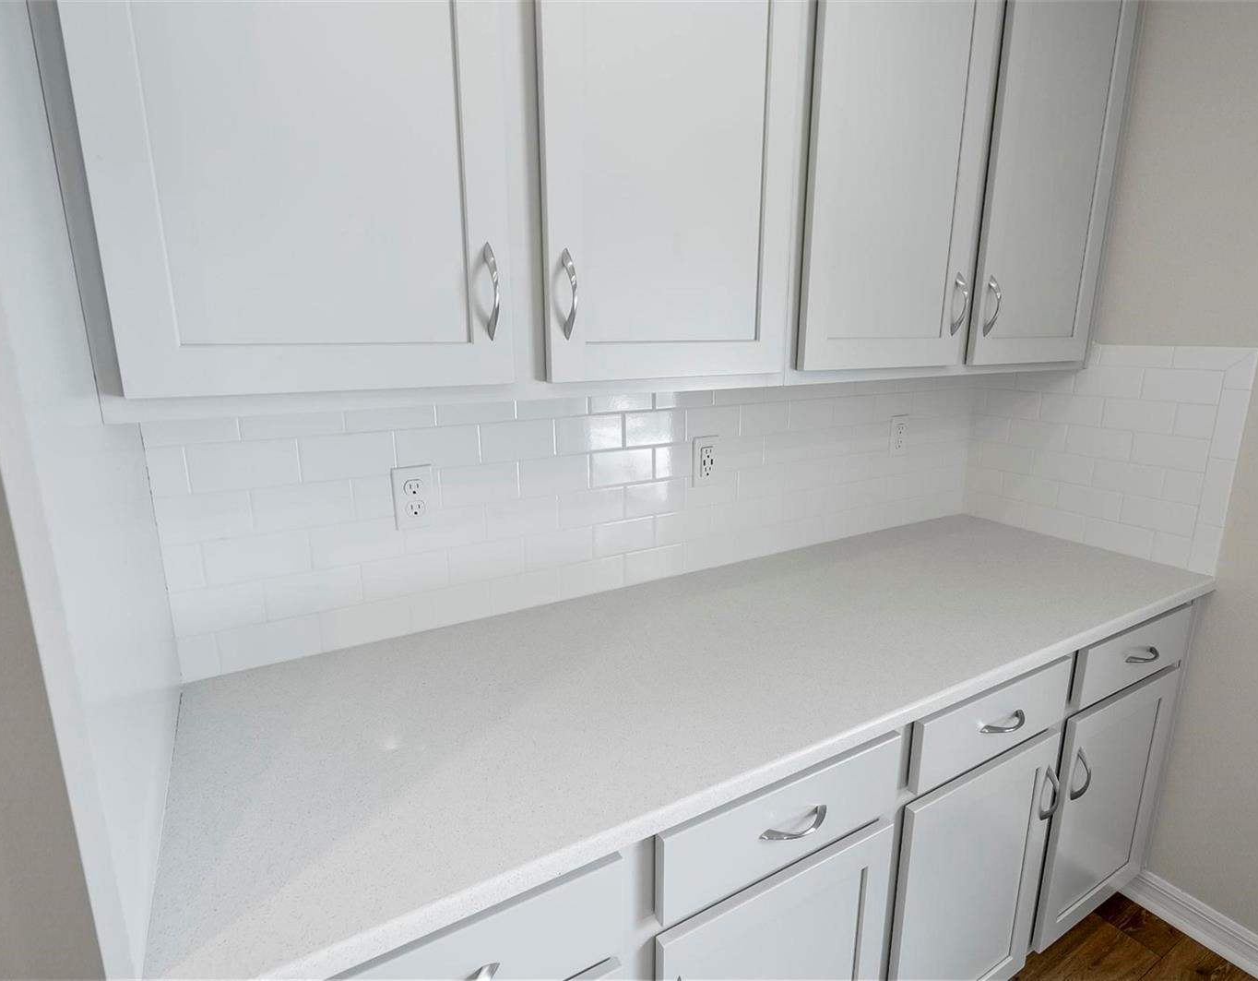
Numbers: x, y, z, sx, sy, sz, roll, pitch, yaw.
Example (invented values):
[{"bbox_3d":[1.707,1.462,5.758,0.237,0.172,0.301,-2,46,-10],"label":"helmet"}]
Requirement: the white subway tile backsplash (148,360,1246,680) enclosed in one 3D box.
[{"bbox_3d":[0.298,0.008,1.226,2.021,0.512,0.630,-8,16,-28],"label":"white subway tile backsplash"}]

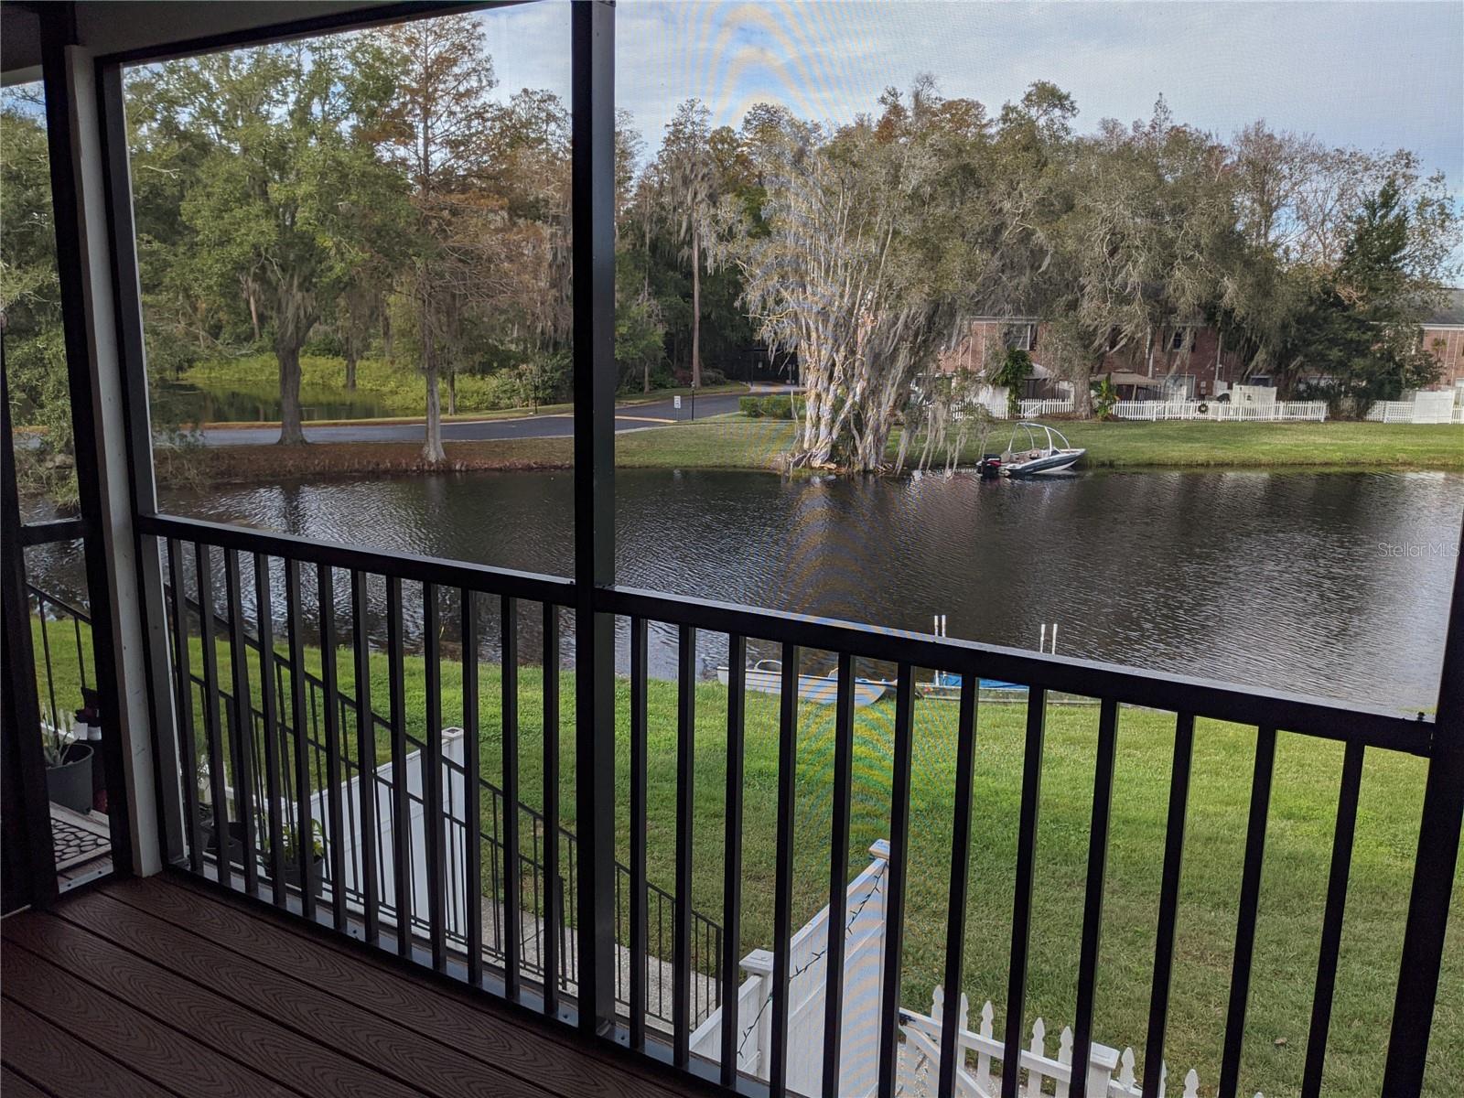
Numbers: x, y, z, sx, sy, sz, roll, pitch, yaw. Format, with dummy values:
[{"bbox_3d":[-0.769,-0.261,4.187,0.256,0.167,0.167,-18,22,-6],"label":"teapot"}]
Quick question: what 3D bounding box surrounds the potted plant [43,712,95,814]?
[{"bbox_3d":[-2.562,0.818,4.323,0.278,0.387,0.278,7,12,30],"label":"potted plant"}]

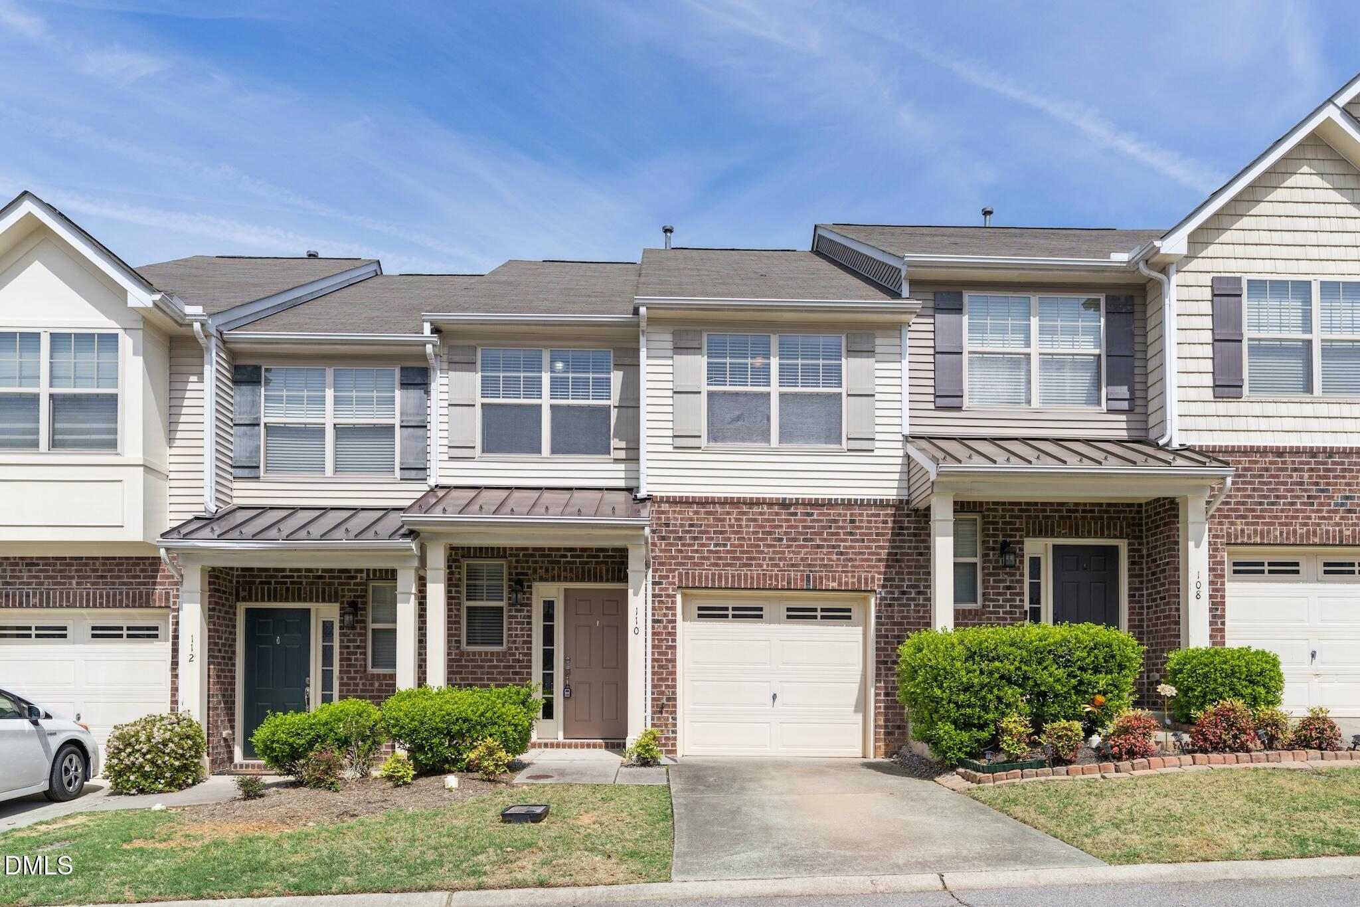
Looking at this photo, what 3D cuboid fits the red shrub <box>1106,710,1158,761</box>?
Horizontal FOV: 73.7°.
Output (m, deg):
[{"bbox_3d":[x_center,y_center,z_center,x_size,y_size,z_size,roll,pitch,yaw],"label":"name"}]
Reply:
[{"bbox_3d":[4.239,2.641,8.500,0.480,0.470,0.460,0,-1,-1],"label":"red shrub"}]

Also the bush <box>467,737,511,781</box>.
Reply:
[{"bbox_3d":[-2.113,3.355,10.076,0.480,0.450,0.460,0,-1,-2],"label":"bush"}]

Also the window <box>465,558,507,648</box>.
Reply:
[{"bbox_3d":[-2.585,2.008,12.020,0.580,1.180,0.100,0,-1,-1],"label":"window"}]

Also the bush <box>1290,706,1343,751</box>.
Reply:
[{"bbox_3d":[6.746,2.886,9.611,0.540,0.440,0.510,0,-1,-2],"label":"bush"}]

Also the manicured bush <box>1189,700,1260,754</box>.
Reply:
[{"bbox_3d":[5.763,2.891,9.595,0.740,0.560,0.650,0,-1,-1],"label":"manicured bush"}]

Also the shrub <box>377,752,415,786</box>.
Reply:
[{"bbox_3d":[-3.129,3.476,9.999,0.430,0.390,0.420,0,-1,-1],"label":"shrub"}]

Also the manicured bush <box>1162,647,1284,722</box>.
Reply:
[{"bbox_3d":[5.929,2.536,9.900,1.250,0.820,1.050,0,-1,-1],"label":"manicured bush"}]

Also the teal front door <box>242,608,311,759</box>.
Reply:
[{"bbox_3d":[-5.345,3.044,12.019,0.910,2.020,0.070,0,-1,-1],"label":"teal front door"}]

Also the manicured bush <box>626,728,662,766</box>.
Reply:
[{"bbox_3d":[-0.424,3.517,10.976,0.450,0.440,0.430,0,-1,-2],"label":"manicured bush"}]

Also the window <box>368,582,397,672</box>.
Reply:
[{"bbox_3d":[-3.824,2.297,12.019,0.610,1.200,0.100,0,-1,-1],"label":"window"}]

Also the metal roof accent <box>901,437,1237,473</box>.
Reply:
[{"bbox_3d":[4.700,0.000,11.200,3.420,0.450,1.400,0,-1,-1],"label":"metal roof accent"}]

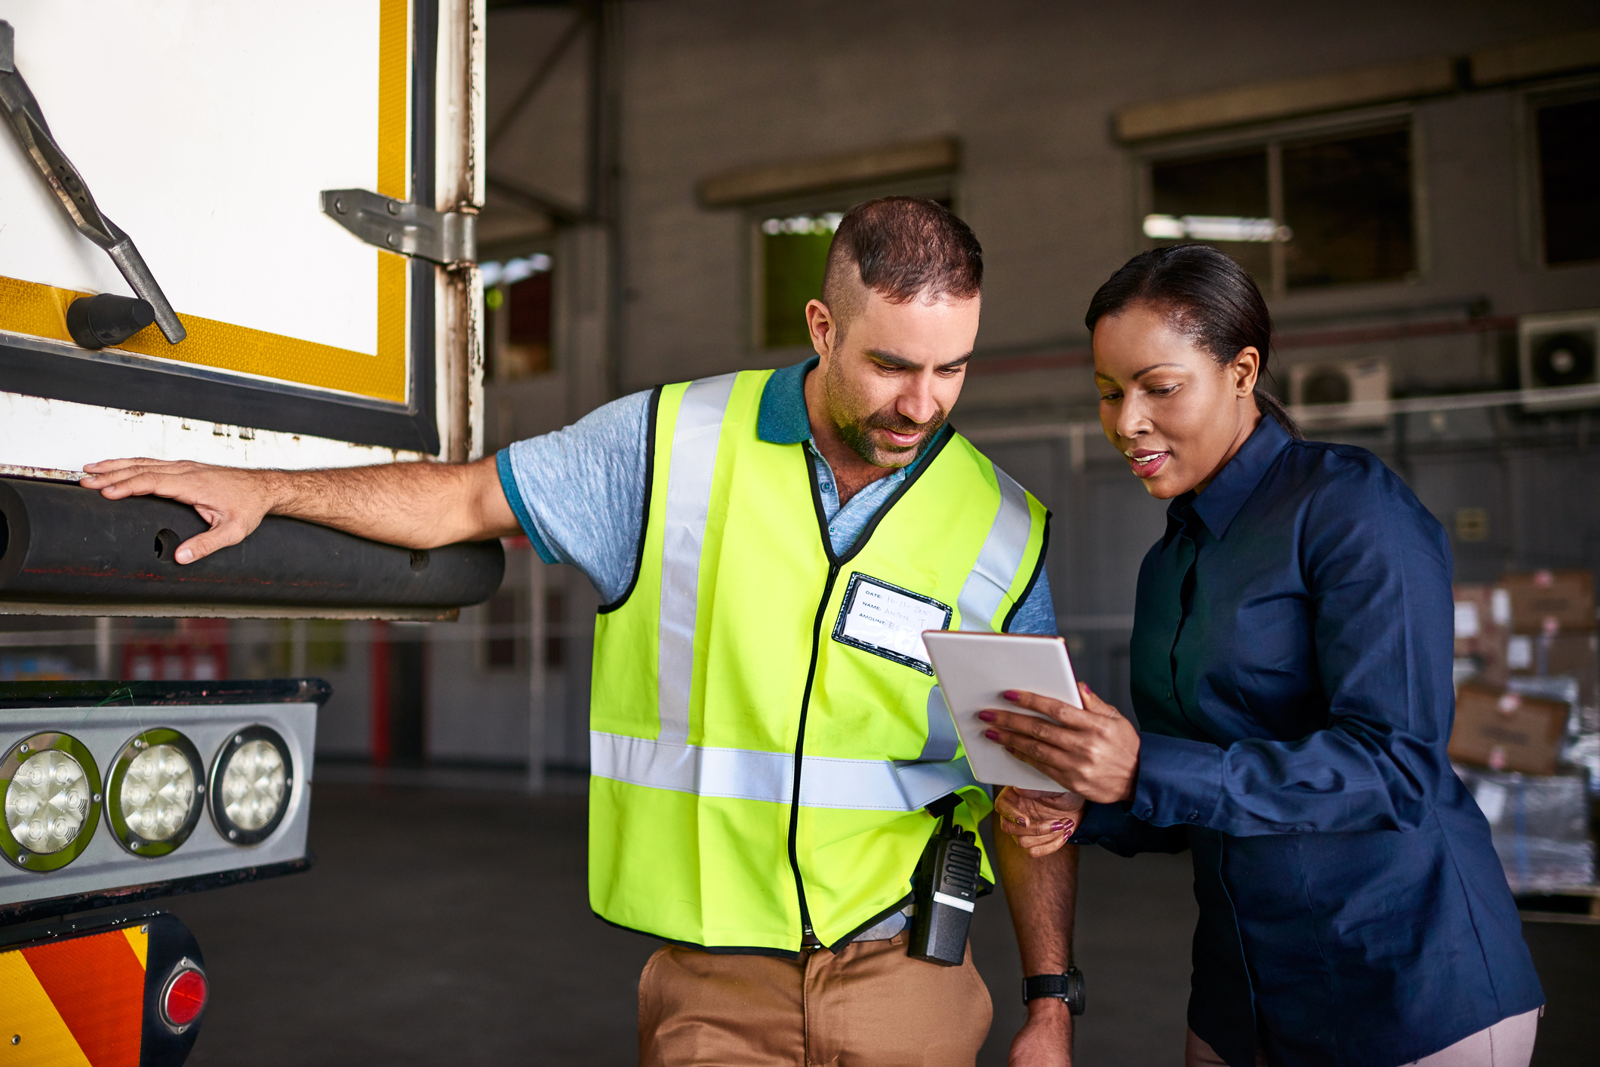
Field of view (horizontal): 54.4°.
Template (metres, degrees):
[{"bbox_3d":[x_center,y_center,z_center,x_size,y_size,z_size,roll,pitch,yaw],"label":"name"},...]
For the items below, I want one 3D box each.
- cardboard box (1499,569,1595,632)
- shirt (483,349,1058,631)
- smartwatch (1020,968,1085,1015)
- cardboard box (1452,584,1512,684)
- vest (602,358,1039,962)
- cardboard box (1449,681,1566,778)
[{"bbox_3d":[3.968,0.361,8.250,0.450,0.305,0.320,-6,-6,26],"label":"cardboard box"},{"bbox_3d":[-0.018,0.130,1.715,0.610,0.640,0.290,4,-1,-5],"label":"shirt"},{"bbox_3d":[0.263,0.472,1.610,0.066,0.048,0.066,-3,-17,11],"label":"smartwatch"},{"bbox_3d":[3.200,0.506,7.627,0.440,0.480,0.420,-3,-5,33],"label":"cardboard box"},{"bbox_3d":[0.020,0.123,1.710,0.480,0.615,0.310,4,-1,-5],"label":"vest"},{"bbox_3d":[3.244,0.906,7.120,0.450,0.305,0.320,9,0,26],"label":"cardboard box"}]

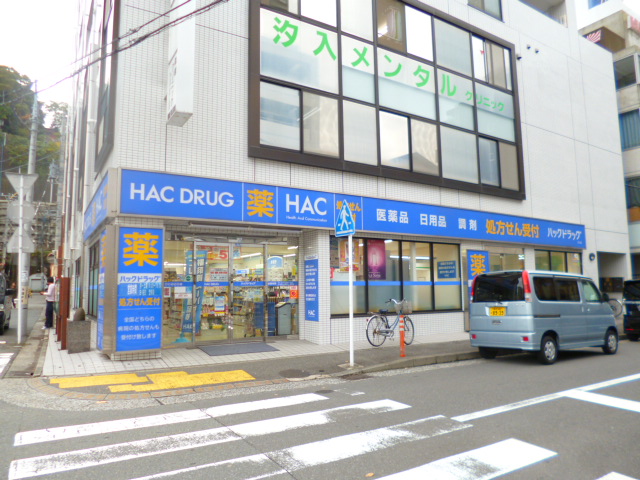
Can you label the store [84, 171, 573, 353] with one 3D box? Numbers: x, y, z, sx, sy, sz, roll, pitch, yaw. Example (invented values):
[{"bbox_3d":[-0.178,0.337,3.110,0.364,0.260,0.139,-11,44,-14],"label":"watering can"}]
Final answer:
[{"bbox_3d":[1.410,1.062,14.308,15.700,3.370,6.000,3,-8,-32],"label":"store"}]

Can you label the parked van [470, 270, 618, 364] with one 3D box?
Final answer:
[{"bbox_3d":[4.940,1.610,9.640,3.395,1.760,1.475,3,-8,-33],"label":"parked van"}]

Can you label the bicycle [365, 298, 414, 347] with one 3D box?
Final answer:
[{"bbox_3d":[1.605,1.867,10.059,1.700,1.050,0.520,5,-9,-42],"label":"bicycle"}]

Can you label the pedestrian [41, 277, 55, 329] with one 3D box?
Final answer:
[{"bbox_3d":[-8.621,1.989,14.091,0.420,1.636,0.450,3,-8,-32],"label":"pedestrian"}]

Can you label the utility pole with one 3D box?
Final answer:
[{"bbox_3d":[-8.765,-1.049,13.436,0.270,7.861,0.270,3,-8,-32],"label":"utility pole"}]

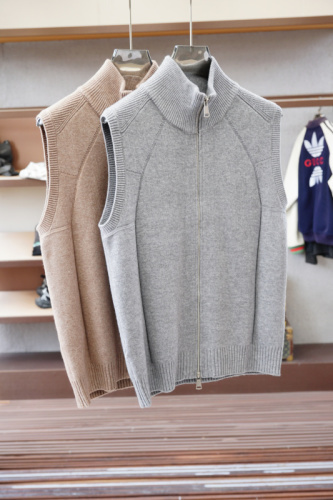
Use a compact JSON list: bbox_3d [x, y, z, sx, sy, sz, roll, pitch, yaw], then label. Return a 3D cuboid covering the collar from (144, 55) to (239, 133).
[{"bbox_3d":[0.052,-0.326,1.250,0.195,0.155,0.135,-3,7,-17],"label":"collar"}]

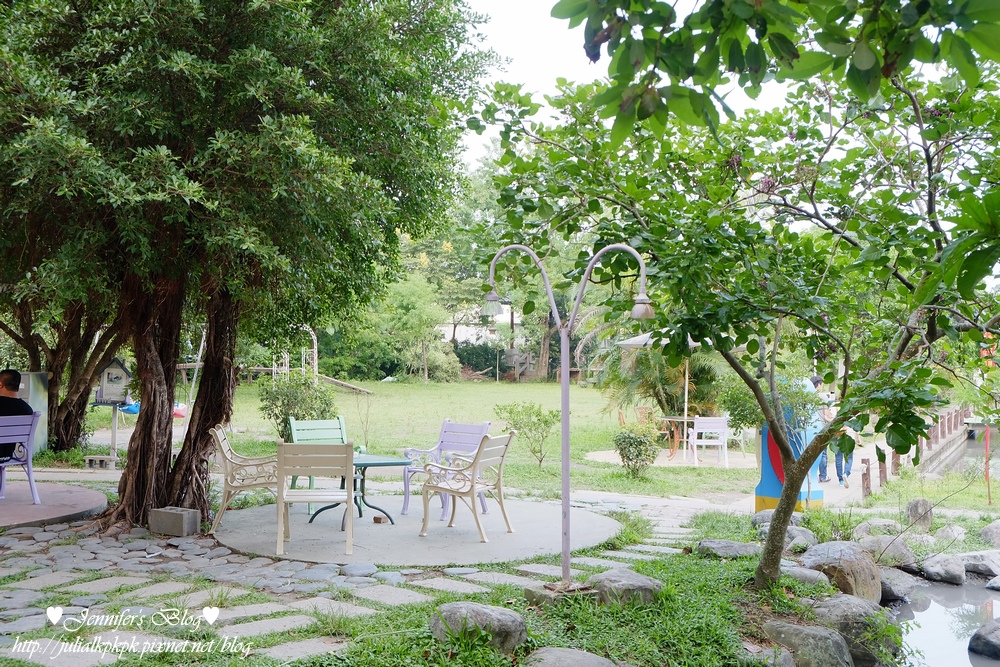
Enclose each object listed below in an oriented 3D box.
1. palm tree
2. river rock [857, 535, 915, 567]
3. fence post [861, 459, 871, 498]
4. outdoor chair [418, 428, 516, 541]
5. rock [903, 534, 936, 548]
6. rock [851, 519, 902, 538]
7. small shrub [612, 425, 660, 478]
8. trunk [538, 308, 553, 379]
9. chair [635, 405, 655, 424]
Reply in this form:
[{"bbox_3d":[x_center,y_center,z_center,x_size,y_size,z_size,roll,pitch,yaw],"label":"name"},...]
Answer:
[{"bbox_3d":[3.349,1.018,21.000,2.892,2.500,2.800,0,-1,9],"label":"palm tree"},{"bbox_3d":[3.942,2.213,10.200,0.594,0.280,0.460,0,-1,21],"label":"river rock"},{"bbox_3d":[5.190,2.059,14.200,0.105,0.570,0.105,-1,-1,30],"label":"fence post"},{"bbox_3d":[-0.278,1.265,8.525,0.660,0.880,0.560,-1,-1,29],"label":"outdoor chair"},{"bbox_3d":[4.436,2.181,10.600,0.340,0.150,0.260,1,-1,0],"label":"rock"},{"bbox_3d":[4.228,2.184,11.200,0.543,0.200,0.420,0,-1,21],"label":"rock"},{"bbox_3d":[2.075,1.793,15.200,0.708,0.800,0.700,0,-1,8],"label":"small shrub"},{"bbox_3d":[2.411,0.636,53.000,0.600,3.700,0.550,1,-1,0],"label":"trunk"},{"bbox_3d":[2.974,1.893,19.500,0.600,0.900,0.560,0,-1,42],"label":"chair"}]

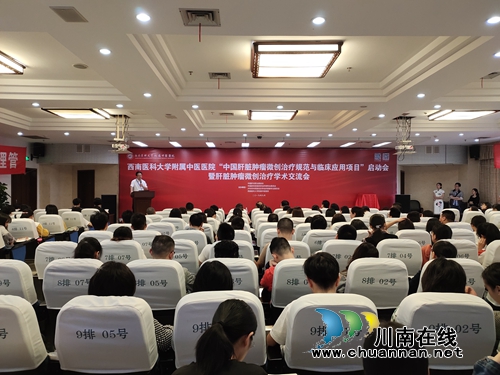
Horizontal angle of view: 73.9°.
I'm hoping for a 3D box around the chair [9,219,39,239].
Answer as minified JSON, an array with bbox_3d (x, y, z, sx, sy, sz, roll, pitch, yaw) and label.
[{"bbox_3d":[-4.160,1.075,6.330,0.520,0.990,0.600,0,0,-3],"label":"chair"}]

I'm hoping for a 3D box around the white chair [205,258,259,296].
[{"bbox_3d":[-0.158,0.992,2.638,0.520,0.975,0.580,0,0,-1],"label":"white chair"}]

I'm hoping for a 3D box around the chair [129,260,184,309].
[{"bbox_3d":[-0.680,1.013,2.680,0.540,0.970,0.600,0,0,0],"label":"chair"}]

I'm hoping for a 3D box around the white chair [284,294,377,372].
[{"bbox_3d":[0.400,1.010,1.830,0.540,0.970,0.600,0,0,0],"label":"white chair"}]

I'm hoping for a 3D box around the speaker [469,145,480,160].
[{"bbox_3d":[7.386,-1.155,10.900,0.310,0.470,0.300,0,8,28],"label":"speaker"}]

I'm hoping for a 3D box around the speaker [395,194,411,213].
[{"bbox_3d":[4.920,0.830,10.700,0.480,1.120,0.430,0,0,13],"label":"speaker"}]

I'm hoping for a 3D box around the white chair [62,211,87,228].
[{"bbox_3d":[-3.980,1.028,7.780,0.540,0.970,0.600,0,0,0],"label":"white chair"}]

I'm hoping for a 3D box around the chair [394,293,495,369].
[{"bbox_3d":[1.013,0.992,1.873,0.520,0.975,0.580,0,0,-1],"label":"chair"}]

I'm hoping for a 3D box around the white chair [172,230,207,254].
[{"bbox_3d":[-0.815,1.075,4.740,0.520,0.990,0.600,0,0,-1],"label":"white chair"}]

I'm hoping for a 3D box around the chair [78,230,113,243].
[{"bbox_3d":[-1.850,1.018,4.380,0.540,0.970,0.600,0,0,0],"label":"chair"}]

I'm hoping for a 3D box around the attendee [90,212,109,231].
[{"bbox_3d":[-1.916,0.894,4.314,0.480,1.172,0.700,0,0,-1],"label":"attendee"}]

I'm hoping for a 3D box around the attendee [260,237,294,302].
[{"bbox_3d":[0.360,1.010,3.120,0.500,1.130,0.720,0,0,-5],"label":"attendee"}]

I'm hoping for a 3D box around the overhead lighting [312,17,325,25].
[{"bbox_3d":[0.598,-1.455,2.900,0.125,0.050,0.125,0,0,-1],"label":"overhead lighting"}]

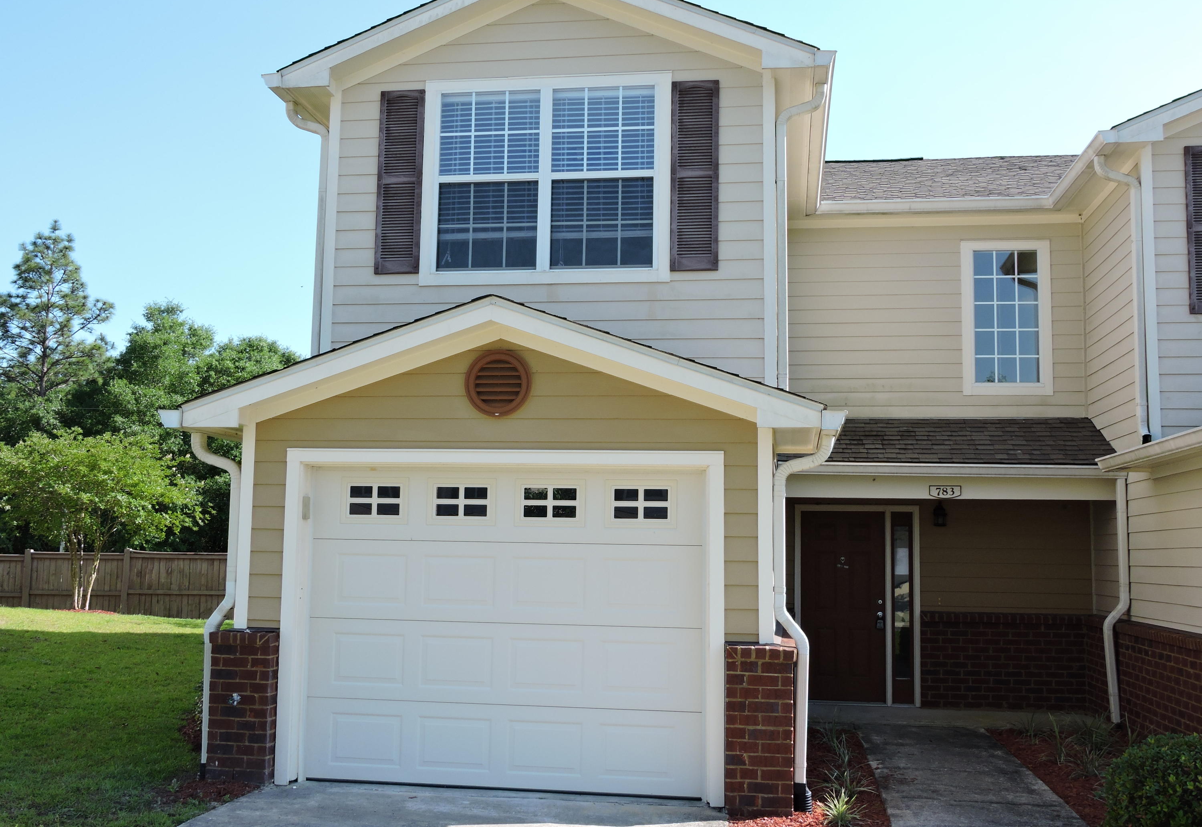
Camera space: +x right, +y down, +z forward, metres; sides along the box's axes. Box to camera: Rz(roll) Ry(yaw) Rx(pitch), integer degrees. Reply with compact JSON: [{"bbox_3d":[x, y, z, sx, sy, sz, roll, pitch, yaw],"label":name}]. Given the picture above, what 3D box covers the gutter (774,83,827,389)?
[{"bbox_3d":[1.554,-1.312,9.390,0.398,2.540,0.111,0,-7,8],"label":"gutter"}]

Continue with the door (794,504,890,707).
[{"bbox_3d":[2.594,2.056,12.998,0.897,2.016,0.060,0,-7,8],"label":"door"}]

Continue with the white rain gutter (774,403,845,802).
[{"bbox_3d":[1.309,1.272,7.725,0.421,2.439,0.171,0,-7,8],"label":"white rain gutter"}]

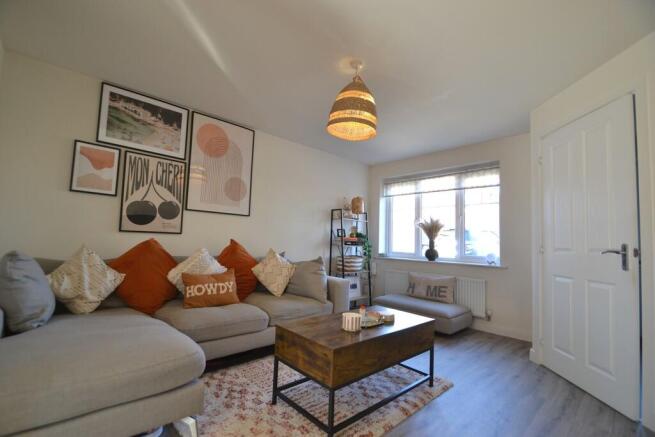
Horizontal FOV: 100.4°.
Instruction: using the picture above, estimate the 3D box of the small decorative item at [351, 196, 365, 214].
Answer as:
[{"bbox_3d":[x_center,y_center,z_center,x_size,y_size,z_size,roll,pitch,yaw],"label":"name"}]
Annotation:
[{"bbox_3d":[0.469,-0.201,4.229,0.190,0.260,0.190,7,-6,-42],"label":"small decorative item"}]

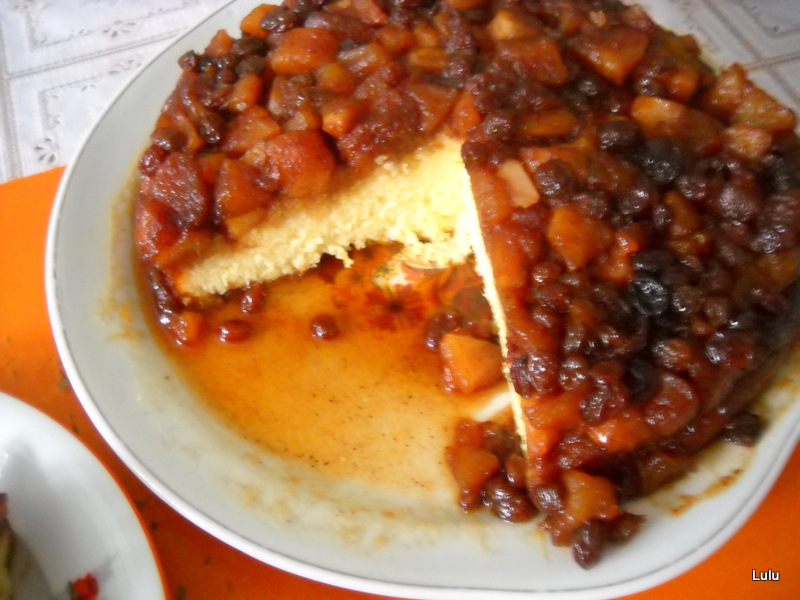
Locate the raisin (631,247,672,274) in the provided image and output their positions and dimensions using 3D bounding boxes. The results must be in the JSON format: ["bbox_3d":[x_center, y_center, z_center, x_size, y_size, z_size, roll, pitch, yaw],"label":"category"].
[{"bbox_3d":[0.082,-0.013,0.285,0.013,0.010,0.010,-6,54,0],"label":"raisin"}]

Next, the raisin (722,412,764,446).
[{"bbox_3d":[0.110,0.042,0.282,0.013,0.011,0.011,-6,54,0],"label":"raisin"}]

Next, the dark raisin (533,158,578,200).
[{"bbox_3d":[0.053,-0.042,0.302,0.015,0.012,0.014,-6,54,0],"label":"dark raisin"}]

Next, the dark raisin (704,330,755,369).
[{"bbox_3d":[0.107,0.016,0.285,0.015,0.011,0.013,6,57,0],"label":"dark raisin"}]

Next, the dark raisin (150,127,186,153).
[{"bbox_3d":[-0.091,-0.063,0.346,0.013,0.010,0.011,-6,54,0],"label":"dark raisin"}]

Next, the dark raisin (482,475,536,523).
[{"bbox_3d":[0.034,0.062,0.274,0.017,0.012,0.013,21,58,19],"label":"dark raisin"}]

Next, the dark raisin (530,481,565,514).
[{"bbox_3d":[0.046,0.062,0.274,0.011,0.009,0.011,6,57,0],"label":"dark raisin"}]

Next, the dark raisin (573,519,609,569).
[{"bbox_3d":[0.059,0.076,0.273,0.011,0.010,0.015,15,57,5],"label":"dark raisin"}]

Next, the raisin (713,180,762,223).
[{"bbox_3d":[0.114,-0.033,0.297,0.015,0.011,0.014,6,57,0],"label":"raisin"}]

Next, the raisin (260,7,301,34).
[{"bbox_3d":[-0.045,-0.105,0.331,0.015,0.009,0.011,-4,57,-7],"label":"raisin"}]

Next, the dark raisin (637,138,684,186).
[{"bbox_3d":[0.091,-0.049,0.306,0.015,0.013,0.017,-6,54,0],"label":"dark raisin"}]

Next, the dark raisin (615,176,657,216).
[{"bbox_3d":[0.081,-0.035,0.299,0.013,0.011,0.013,-6,54,0],"label":"dark raisin"}]

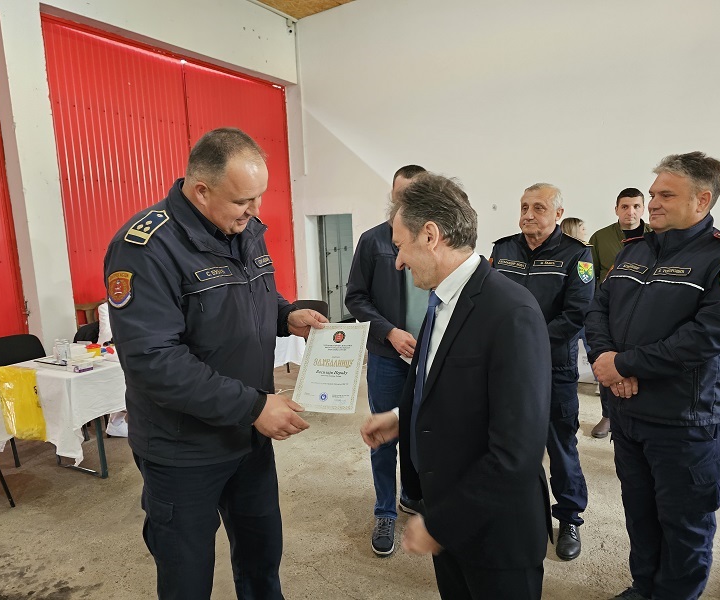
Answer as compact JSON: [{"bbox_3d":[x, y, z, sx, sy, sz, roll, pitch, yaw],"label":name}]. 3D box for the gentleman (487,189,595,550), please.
[{"bbox_3d":[0.880,0.331,2.553,0.570,1.740,0.390,4,10,37],"label":"gentleman"}]

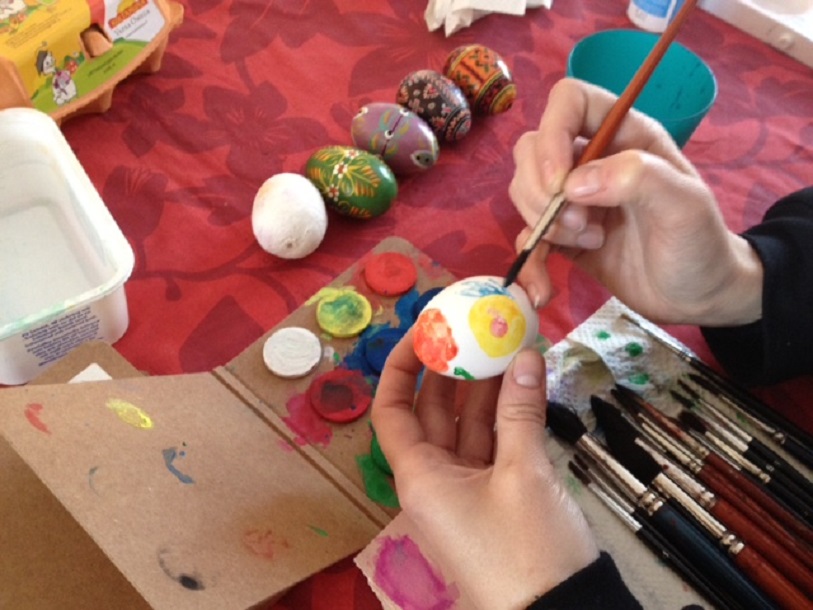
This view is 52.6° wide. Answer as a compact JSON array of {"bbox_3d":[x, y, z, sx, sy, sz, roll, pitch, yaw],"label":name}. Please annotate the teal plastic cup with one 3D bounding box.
[{"bbox_3d":[0.128,-0.100,0.496,0.082,0.098,0.082,7,52,0],"label":"teal plastic cup"}]

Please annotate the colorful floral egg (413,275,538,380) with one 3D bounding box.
[{"bbox_3d":[0.030,0.010,0.355,0.056,0.044,0.044,-15,90,6],"label":"colorful floral egg"}]

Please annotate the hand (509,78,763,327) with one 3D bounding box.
[{"bbox_3d":[0.104,-0.046,0.373,0.124,0.085,0.082,19,53,-4],"label":"hand"}]

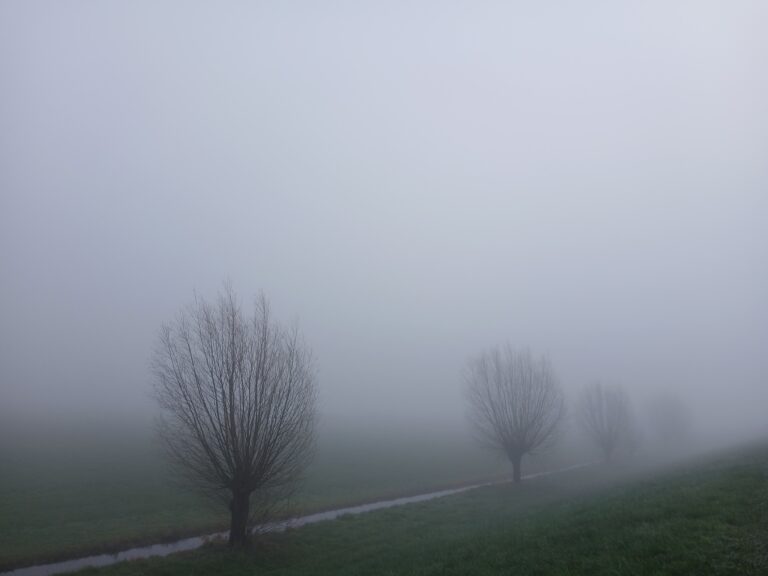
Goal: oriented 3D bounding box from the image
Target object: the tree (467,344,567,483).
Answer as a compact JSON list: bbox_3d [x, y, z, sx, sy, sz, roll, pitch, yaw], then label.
[{"bbox_3d":[6.567,6.318,29.212,5.190,6.830,5.030,0,-12,0],"label":"tree"}]

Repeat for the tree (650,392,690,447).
[{"bbox_3d":[30.004,13.689,60.412,4.610,5.820,4.470,0,-12,0],"label":"tree"}]

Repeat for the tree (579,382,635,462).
[{"bbox_3d":[16.702,9.998,43.306,4.200,5.890,4.080,0,-12,0],"label":"tree"}]

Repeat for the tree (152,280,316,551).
[{"bbox_3d":[-3.920,3.171,15.158,4.300,6.750,4.170,0,-12,0],"label":"tree"}]

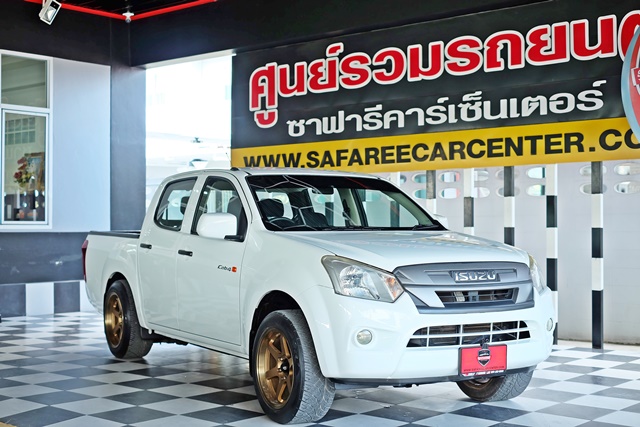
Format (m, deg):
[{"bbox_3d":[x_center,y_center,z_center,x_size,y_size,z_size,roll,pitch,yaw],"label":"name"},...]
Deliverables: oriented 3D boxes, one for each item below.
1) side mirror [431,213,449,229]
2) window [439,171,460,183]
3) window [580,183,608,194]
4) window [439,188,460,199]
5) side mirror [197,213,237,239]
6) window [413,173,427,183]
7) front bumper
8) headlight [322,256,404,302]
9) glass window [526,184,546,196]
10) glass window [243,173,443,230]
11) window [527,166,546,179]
[{"bbox_3d":[0.884,0.103,7.212,0.240,0.185,0.150,1,-1,-30],"label":"side mirror"},{"bbox_3d":[1.490,-0.412,10.745,0.298,0.127,0.060,0,-1,40],"label":"window"},{"bbox_3d":[2.807,-0.249,9.624,0.298,0.127,0.060,0,-1,40],"label":"window"},{"bbox_3d":[1.490,-0.226,10.743,0.298,0.127,0.060,0,-1,40],"label":"window"},{"bbox_3d":[-0.691,0.084,6.290,0.250,0.185,0.150,1,-1,-30],"label":"side mirror"},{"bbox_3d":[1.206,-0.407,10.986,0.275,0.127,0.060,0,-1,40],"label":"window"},{"bbox_3d":[0.773,0.678,5.572,1.740,0.535,0.600,1,-1,-30],"label":"front bumper"},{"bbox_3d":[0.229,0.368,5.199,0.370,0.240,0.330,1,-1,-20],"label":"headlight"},{"bbox_3d":[2.336,-0.242,10.024,0.285,0.127,0.060,0,-1,40],"label":"glass window"},{"bbox_3d":[0.137,-0.067,6.680,1.430,0.150,0.820,1,29,-30],"label":"glass window"},{"bbox_3d":[2.336,-0.430,10.027,0.285,0.127,0.060,0,-1,40],"label":"window"}]

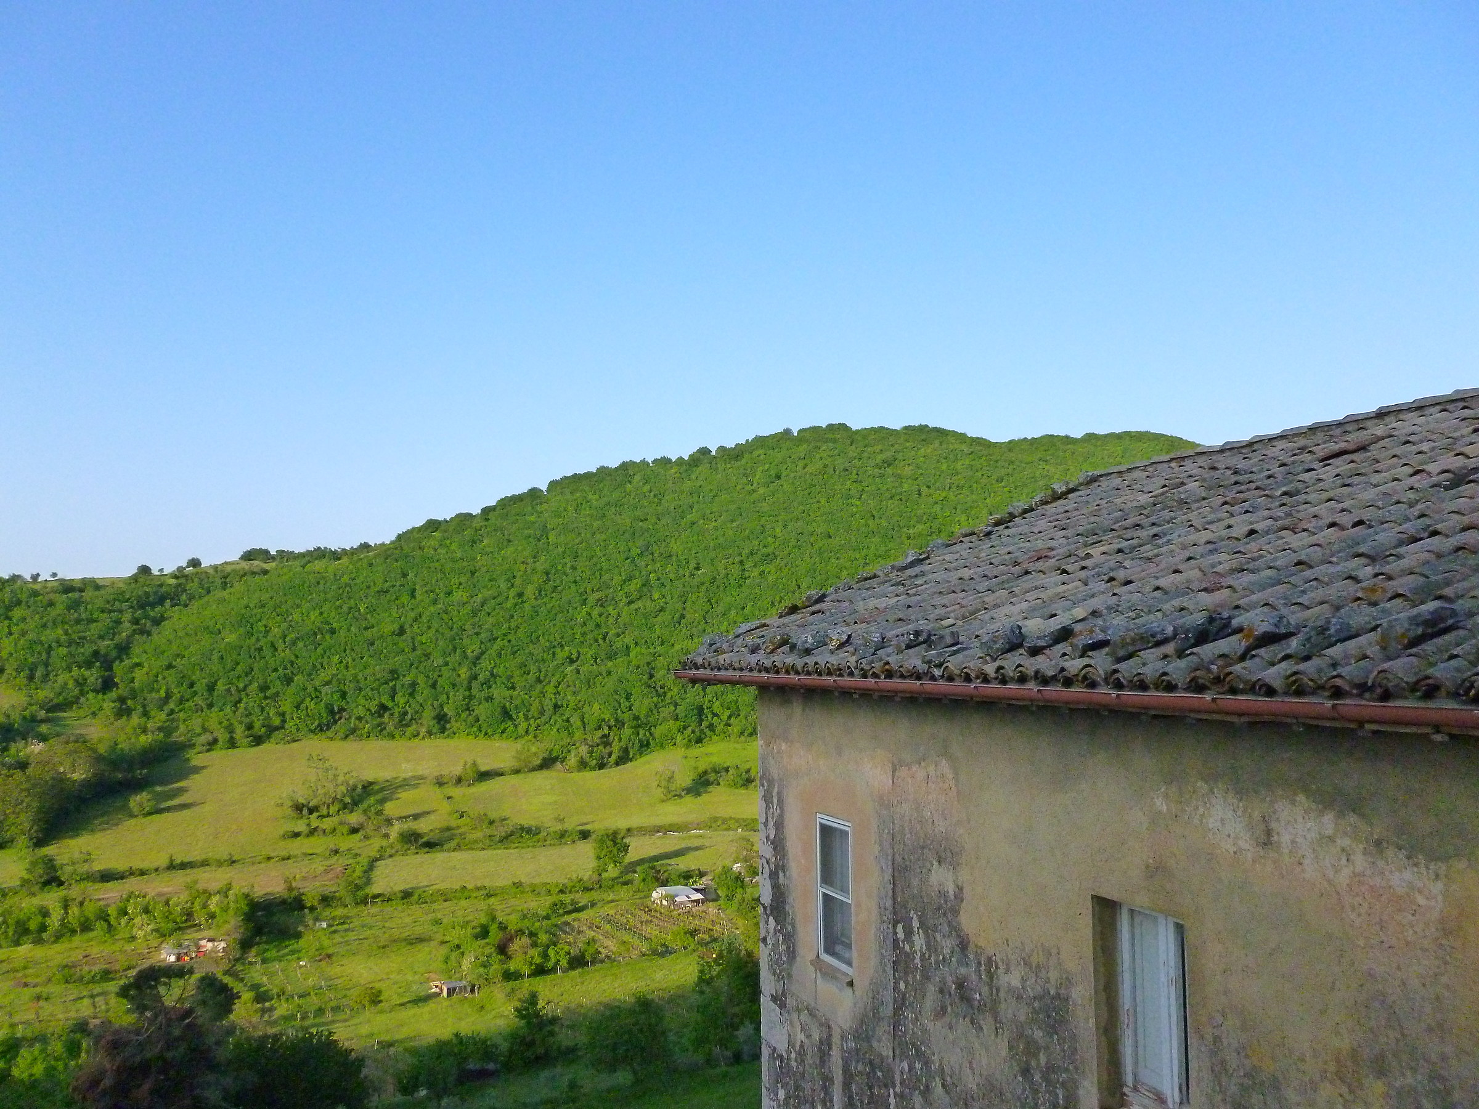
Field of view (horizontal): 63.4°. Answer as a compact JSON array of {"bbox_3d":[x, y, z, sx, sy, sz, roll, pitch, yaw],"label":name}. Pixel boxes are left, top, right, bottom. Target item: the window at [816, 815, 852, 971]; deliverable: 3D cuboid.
[{"bbox_3d":[0.937,3.218,11.420,0.100,1.372,0.743,1,-5,-21],"label":"window"}]

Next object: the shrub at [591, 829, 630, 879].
[{"bbox_3d":[-30.691,71.429,285.000,9.000,11.000,9.000,0,-4,-6],"label":"shrub"}]

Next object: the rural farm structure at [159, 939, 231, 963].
[{"bbox_3d":[-103.937,75.420,228.000,12.000,3.200,6.500,2,-5,-29],"label":"rural farm structure"}]

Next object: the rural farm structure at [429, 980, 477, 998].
[{"bbox_3d":[-50.299,76.362,210.000,7.500,2.400,4.000,2,-5,-25],"label":"rural farm structure"}]

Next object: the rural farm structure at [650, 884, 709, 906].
[{"bbox_3d":[-13.309,75.502,265.000,10.500,3.100,7.500,2,-5,-31],"label":"rural farm structure"}]

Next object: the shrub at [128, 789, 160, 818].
[{"bbox_3d":[-174.256,72.677,350.000,9.200,7.600,9.200,2,-5,-26],"label":"shrub"}]

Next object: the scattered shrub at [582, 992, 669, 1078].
[{"bbox_3d":[-16.934,71.774,178.000,12.800,11.500,12.800,0,-4,-5],"label":"scattered shrub"}]

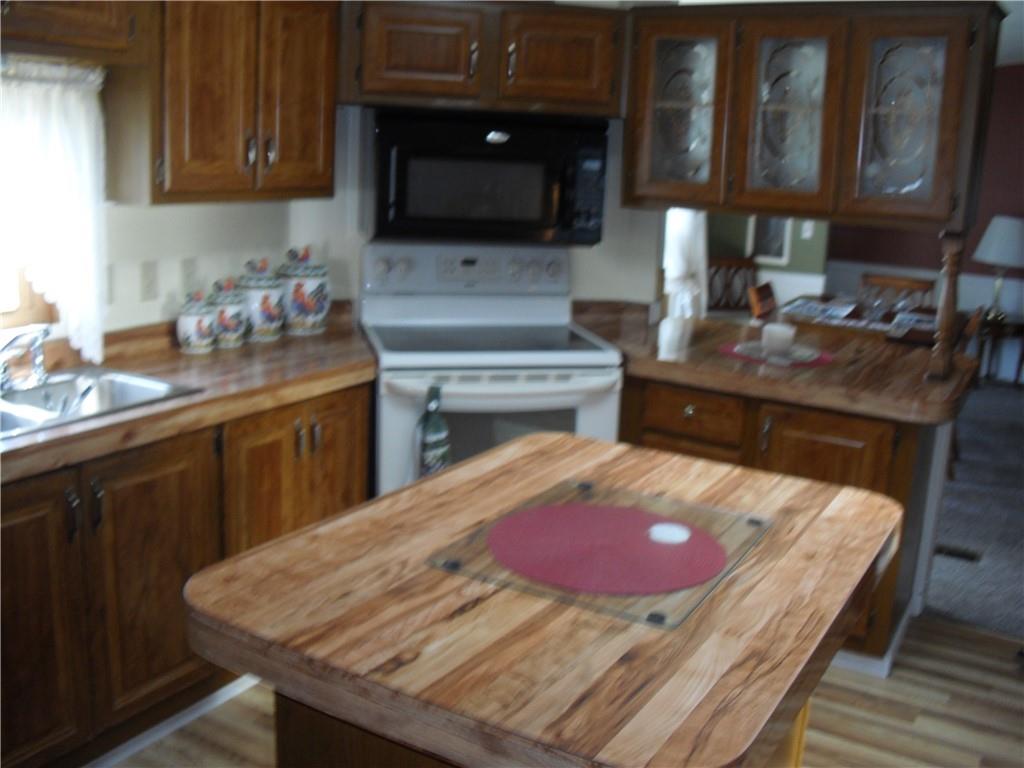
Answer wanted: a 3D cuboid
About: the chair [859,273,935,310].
[{"bbox_3d":[1.944,-0.092,5.654,0.440,0.885,0.500,10,15,29],"label":"chair"}]

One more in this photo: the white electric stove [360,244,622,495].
[{"bbox_3d":[-0.108,0.153,3.582,0.757,1.175,0.670,-1,14,-15],"label":"white electric stove"}]

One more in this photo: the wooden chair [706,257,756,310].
[{"bbox_3d":[1.374,-0.279,6.342,0.440,0.885,0.500,-2,14,-19],"label":"wooden chair"}]

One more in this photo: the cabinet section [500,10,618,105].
[{"bbox_3d":[0.114,-1.106,3.669,0.405,0.300,0.330,-1,13,-15],"label":"cabinet section"}]

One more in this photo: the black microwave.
[{"bbox_3d":[-0.106,-0.704,3.608,0.757,0.410,0.400,-1,14,-15],"label":"black microwave"}]

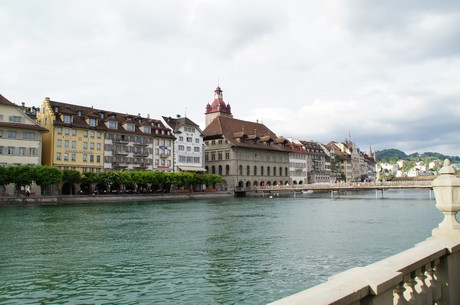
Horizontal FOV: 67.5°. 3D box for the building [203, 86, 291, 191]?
[{"bbox_3d":[3.139,-5.451,113.361,24.350,35.350,22.500,5,-6,-44],"label":"building"}]

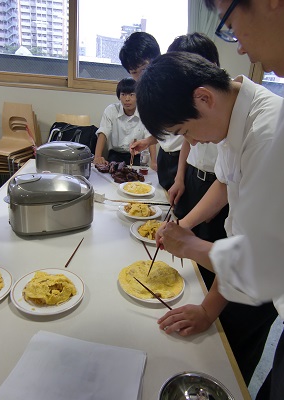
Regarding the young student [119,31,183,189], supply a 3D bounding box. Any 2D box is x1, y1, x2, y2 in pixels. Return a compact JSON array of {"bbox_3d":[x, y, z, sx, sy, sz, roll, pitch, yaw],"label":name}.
[{"bbox_3d":[0.092,-0.174,2.069,0.500,1.570,0.500,-10,27,-35],"label":"young student"}]

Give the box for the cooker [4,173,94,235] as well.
[{"bbox_3d":[-0.407,-0.002,1.432,0.362,0.204,0.258,-7,25,-30],"label":"cooker"}]

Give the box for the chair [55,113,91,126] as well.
[{"bbox_3d":[-0.736,-0.451,3.572,0.440,0.830,0.500,-2,23,-19],"label":"chair"}]

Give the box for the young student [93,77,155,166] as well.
[{"bbox_3d":[-0.140,-0.275,2.604,0.500,1.320,0.580,4,22,-6],"label":"young student"}]

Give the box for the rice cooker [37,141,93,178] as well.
[{"bbox_3d":[-0.490,-0.248,2.036,0.335,0.200,0.260,17,24,26],"label":"rice cooker"}]

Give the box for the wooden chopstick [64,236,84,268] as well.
[{"bbox_3d":[-0.253,0.197,1.237,0.008,0.008,0.226,8,22,4],"label":"wooden chopstick"}]

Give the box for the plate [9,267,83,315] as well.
[{"bbox_3d":[-0.284,0.283,0.990,0.219,0.025,0.219,4,22,-6],"label":"plate"}]

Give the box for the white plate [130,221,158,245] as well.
[{"bbox_3d":[0.059,0.147,1.422,0.222,0.025,0.222,4,22,-6],"label":"white plate"}]

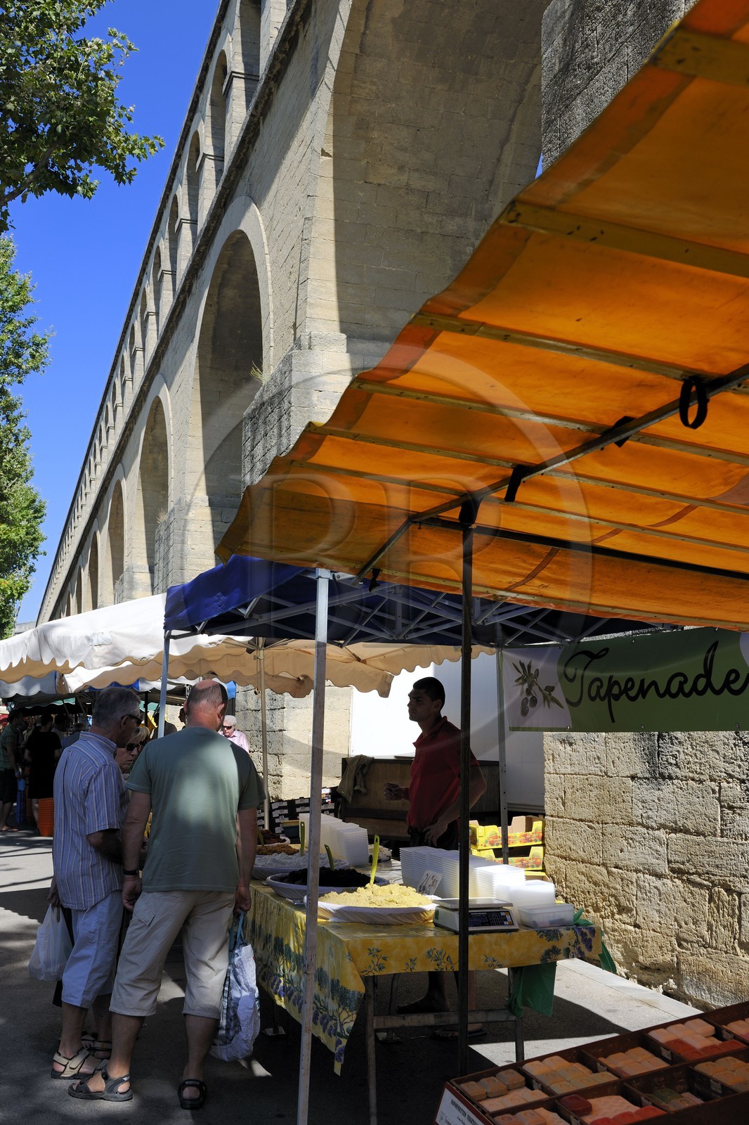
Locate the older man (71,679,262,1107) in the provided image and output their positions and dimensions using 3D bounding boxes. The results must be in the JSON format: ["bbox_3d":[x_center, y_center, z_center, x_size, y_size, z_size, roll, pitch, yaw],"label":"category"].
[{"bbox_3d":[-0.870,1.361,4.673,0.730,1.720,0.480,3,-9,-17],"label":"older man"}]

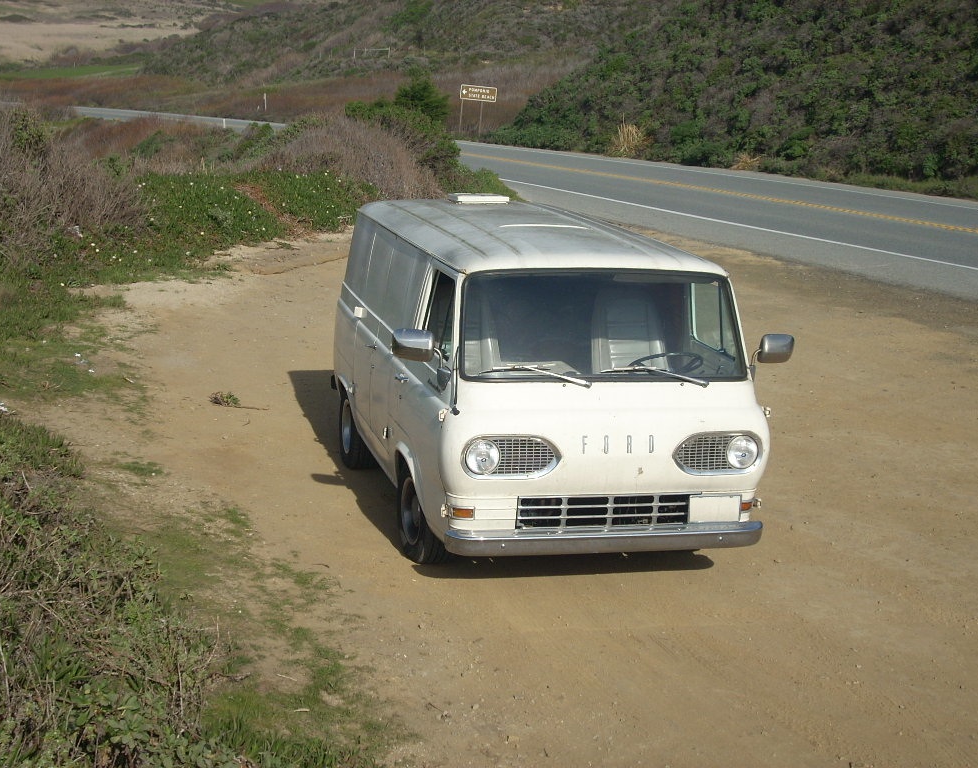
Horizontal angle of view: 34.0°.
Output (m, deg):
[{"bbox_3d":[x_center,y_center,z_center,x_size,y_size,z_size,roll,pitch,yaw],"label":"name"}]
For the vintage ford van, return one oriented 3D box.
[{"bbox_3d":[0.167,-0.139,10.316,2.070,1.920,4.210,0,11,-14],"label":"vintage ford van"}]

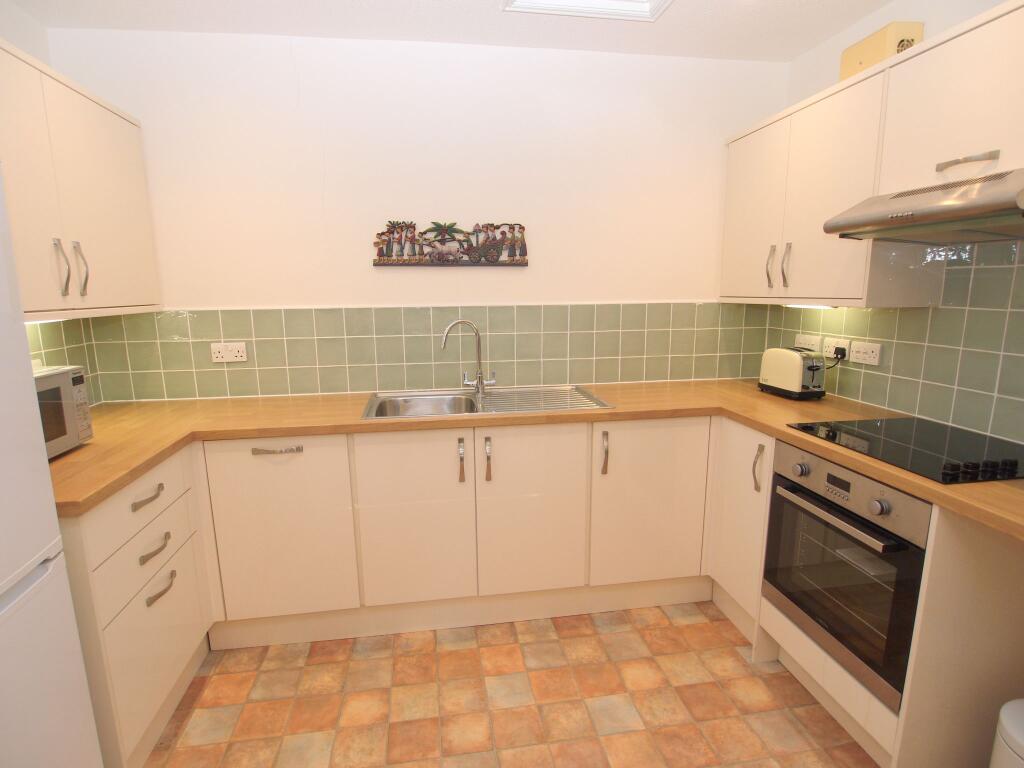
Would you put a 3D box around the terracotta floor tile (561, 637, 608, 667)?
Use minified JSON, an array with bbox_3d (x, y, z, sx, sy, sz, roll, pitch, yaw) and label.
[{"bbox_3d":[0.288,1.048,2.093,0.157,0.010,0.158,-2,10,-8],"label":"terracotta floor tile"}]

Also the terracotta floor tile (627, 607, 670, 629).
[{"bbox_3d":[0.573,0.990,2.248,0.155,0.010,0.154,-2,10,-9],"label":"terracotta floor tile"}]

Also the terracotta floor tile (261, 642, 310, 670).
[{"bbox_3d":[-0.882,1.071,2.085,0.164,0.010,0.148,-2,11,-9],"label":"terracotta floor tile"}]

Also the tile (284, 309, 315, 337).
[{"bbox_3d":[-0.981,-0.276,2.459,0.130,0.129,0.010,-2,10,-8],"label":"tile"}]

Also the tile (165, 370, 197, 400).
[{"bbox_3d":[-1.497,0.004,2.413,0.131,0.129,0.008,-2,10,-8],"label":"tile"}]

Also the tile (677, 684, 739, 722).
[{"bbox_3d":[0.665,1.093,1.826,0.158,0.010,0.154,-2,10,-8],"label":"tile"}]

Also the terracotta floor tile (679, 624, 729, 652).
[{"bbox_3d":[0.760,1.010,2.120,0.155,0.010,0.154,-2,10,-9],"label":"terracotta floor tile"}]

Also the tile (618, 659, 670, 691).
[{"bbox_3d":[0.475,1.071,1.959,0.157,0.010,0.157,-2,10,-8],"label":"tile"}]

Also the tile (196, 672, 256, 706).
[{"bbox_3d":[-1.012,1.091,1.901,0.160,0.010,0.160,-2,10,-9],"label":"tile"}]

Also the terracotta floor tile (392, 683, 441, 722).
[{"bbox_3d":[-0.336,1.096,1.831,0.160,0.010,0.160,-2,10,-9],"label":"terracotta floor tile"}]

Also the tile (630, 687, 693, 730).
[{"bbox_3d":[0.502,1.099,1.801,0.160,0.010,0.156,-2,10,-8],"label":"tile"}]

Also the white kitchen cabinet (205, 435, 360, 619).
[{"bbox_3d":[-0.894,0.494,2.283,0.500,0.715,0.570,-2,11,-9],"label":"white kitchen cabinet"}]

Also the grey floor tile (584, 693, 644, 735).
[{"bbox_3d":[0.337,1.099,1.774,0.160,0.010,0.160,-2,10,-9],"label":"grey floor tile"}]

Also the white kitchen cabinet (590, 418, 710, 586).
[{"bbox_3d":[0.533,0.446,2.490,0.500,0.717,0.560,-2,10,-8],"label":"white kitchen cabinet"}]

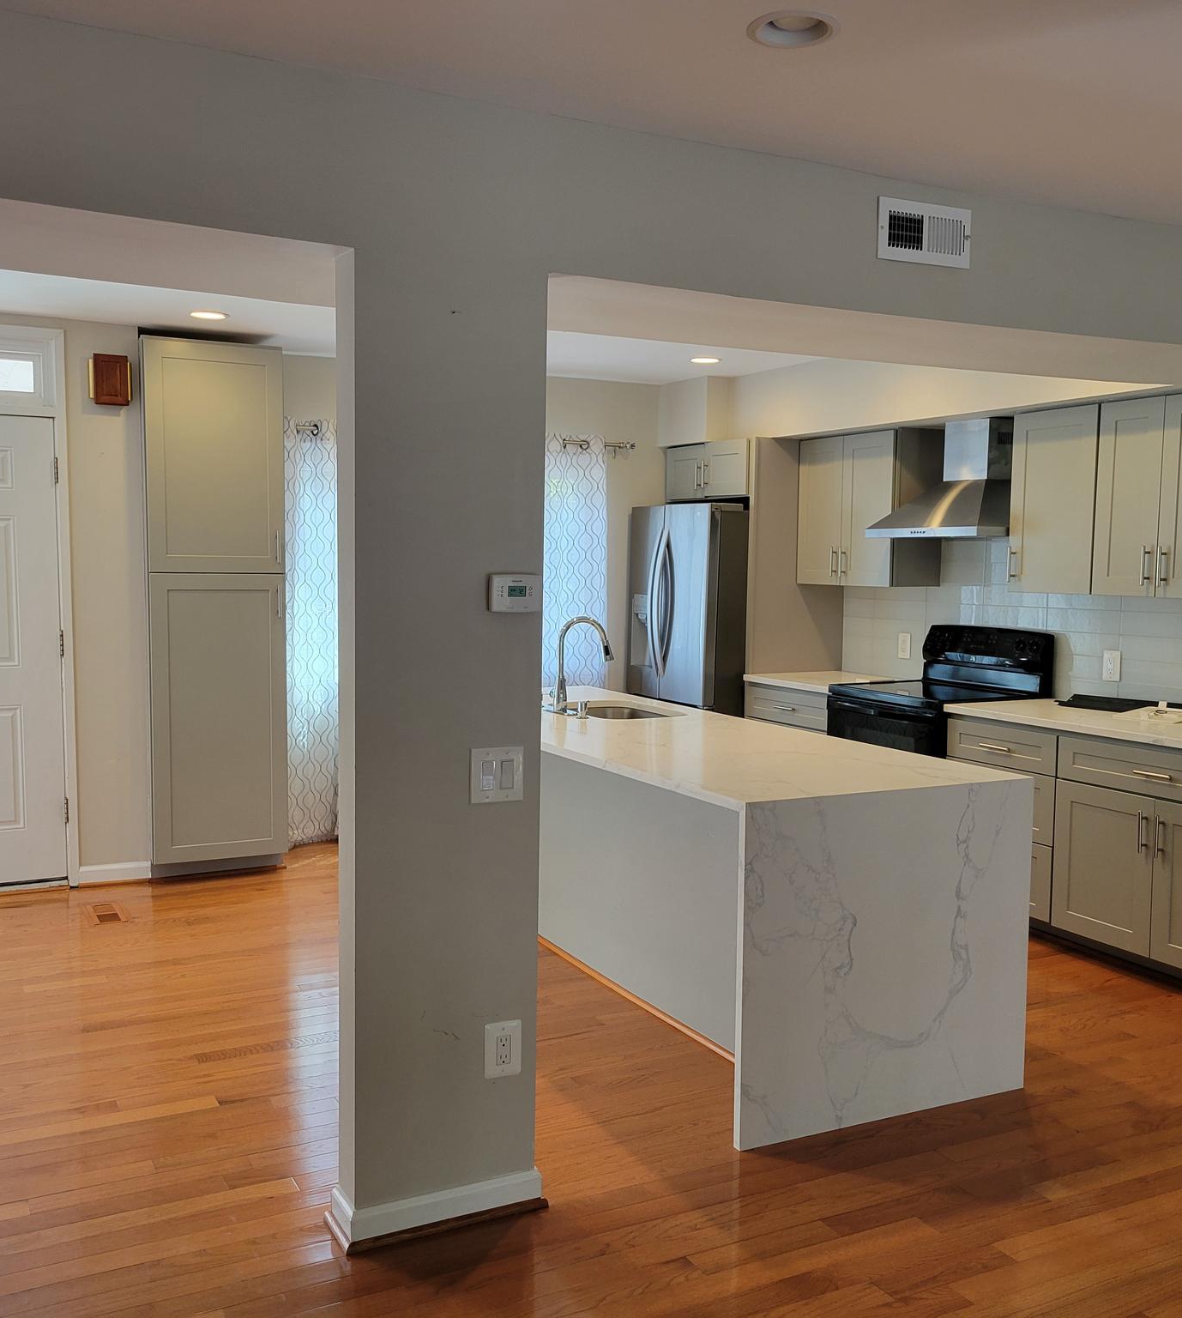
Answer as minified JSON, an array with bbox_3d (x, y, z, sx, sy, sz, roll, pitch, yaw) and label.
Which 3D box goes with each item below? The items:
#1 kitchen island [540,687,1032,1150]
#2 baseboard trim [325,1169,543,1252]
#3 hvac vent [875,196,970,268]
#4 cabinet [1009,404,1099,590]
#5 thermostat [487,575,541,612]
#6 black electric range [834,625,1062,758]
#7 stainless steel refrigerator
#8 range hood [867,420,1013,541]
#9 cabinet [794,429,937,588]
[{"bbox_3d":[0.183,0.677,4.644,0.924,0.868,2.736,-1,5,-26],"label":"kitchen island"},{"bbox_3d":[-0.340,1.193,2.929,0.465,0.070,0.175,-1,5,-26],"label":"baseboard trim"},{"bbox_3d":[0.844,-1.070,3.319,0.297,0.148,0.015,-2,5,-26],"label":"hvac vent"},{"bbox_3d":[2.055,-0.655,5.555,0.330,0.758,0.458,-1,5,-26],"label":"cabinet"},{"bbox_3d":[-0.168,-0.142,2.880,0.115,0.080,0.031,-2,5,-26],"label":"thermostat"},{"bbox_3d":[1.591,0.455,6.079,0.687,1.179,0.772,-2,5,-26],"label":"black electric range"},{"bbox_3d":[0.763,0.034,7.484,0.843,1.789,0.888,-2,5,-26],"label":"stainless steel refrigerator"},{"bbox_3d":[1.707,-0.818,6.050,0.509,0.529,0.753,-1,5,-26],"label":"range hood"},{"bbox_3d":[1.436,-0.760,6.804,0.330,0.759,0.785,-1,5,-26],"label":"cabinet"}]

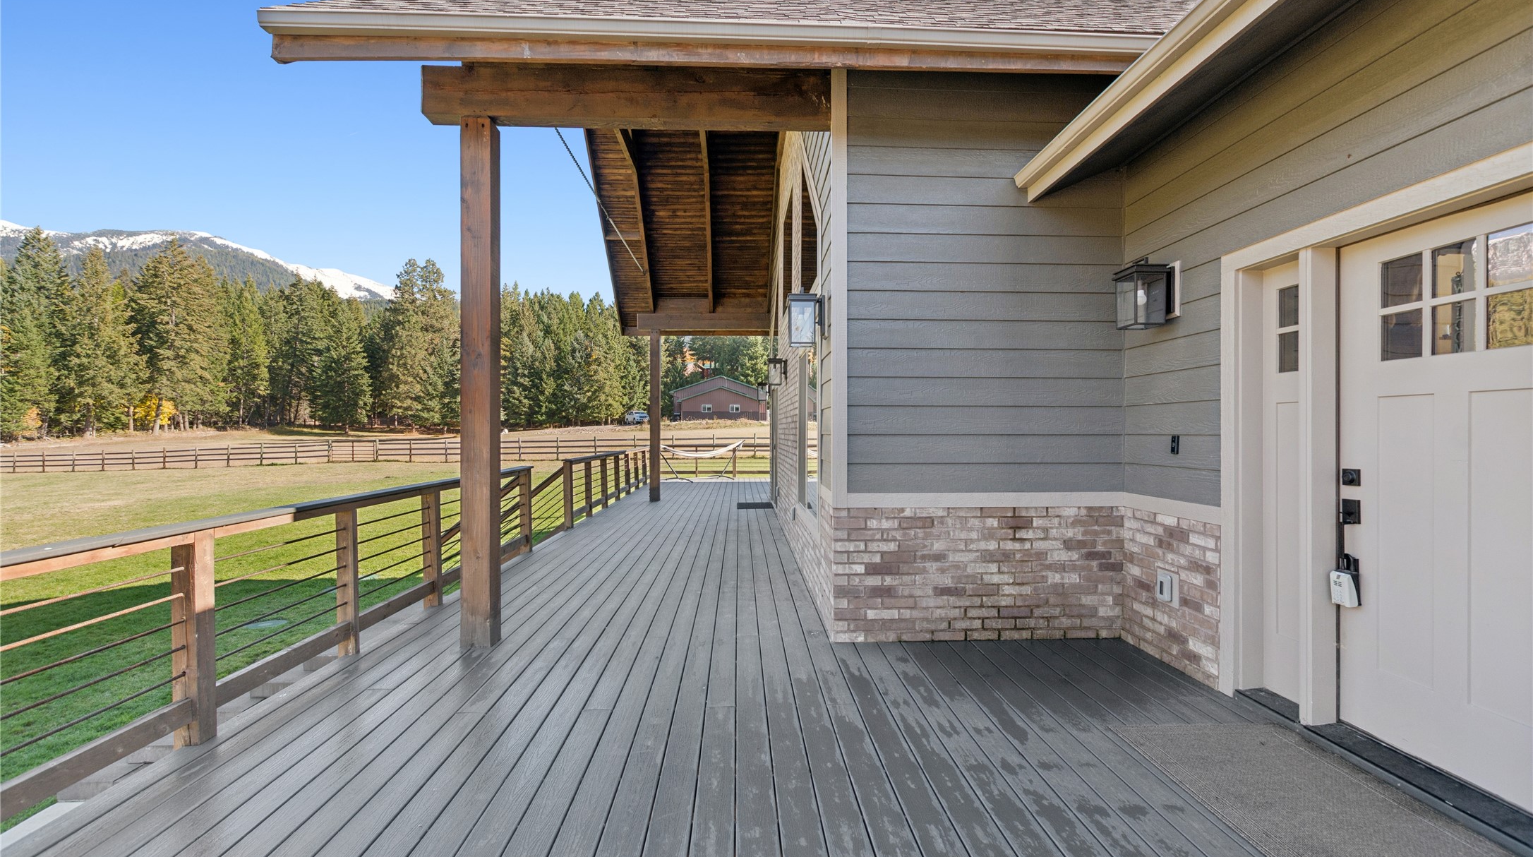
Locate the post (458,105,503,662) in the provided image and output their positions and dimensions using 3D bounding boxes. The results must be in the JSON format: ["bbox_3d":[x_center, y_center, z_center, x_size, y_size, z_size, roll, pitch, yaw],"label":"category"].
[{"bbox_3d":[-1.733,-0.276,3.884,0.180,3.155,0.177,0,0,-3],"label":"post"}]

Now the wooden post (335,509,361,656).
[{"bbox_3d":[-2.401,0.886,3.689,0.087,0.830,0.088,0,0,-3],"label":"wooden post"}]

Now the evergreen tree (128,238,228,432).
[{"bbox_3d":[-65.368,-10.455,71.000,8.129,21.443,8.129,0,0,0],"label":"evergreen tree"}]

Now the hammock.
[{"bbox_3d":[-1.700,0.830,16.850,2.750,1.060,1.150,0,0,-37],"label":"hammock"}]

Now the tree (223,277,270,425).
[{"bbox_3d":[-65.104,-9.679,80.000,4.538,18.458,4.538,0,0,0],"label":"tree"}]

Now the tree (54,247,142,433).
[{"bbox_3d":[-73.111,-9.585,70.000,6.445,20.484,6.445,0,0,0],"label":"tree"}]

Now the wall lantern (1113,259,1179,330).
[{"bbox_3d":[2.120,-0.755,3.540,0.250,0.380,0.195,0,0,-3],"label":"wall lantern"}]

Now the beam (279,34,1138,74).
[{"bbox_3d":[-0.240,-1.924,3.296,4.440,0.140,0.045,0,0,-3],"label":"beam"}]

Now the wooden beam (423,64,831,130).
[{"bbox_3d":[-0.820,-1.999,3.888,2.419,0.309,0.140,0,0,-3],"label":"wooden beam"}]

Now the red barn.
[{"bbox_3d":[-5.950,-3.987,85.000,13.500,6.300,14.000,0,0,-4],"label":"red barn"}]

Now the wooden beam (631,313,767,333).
[{"bbox_3d":[-1.175,-1.967,12.040,2.455,0.295,0.140,0,0,-3],"label":"wooden beam"}]

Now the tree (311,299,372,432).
[{"bbox_3d":[-46.597,-6.828,70.000,6.694,14.706,6.694,0,0,-3],"label":"tree"}]

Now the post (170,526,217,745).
[{"bbox_3d":[-2.386,0.872,2.672,0.094,0.885,0.092,0,0,-3],"label":"post"}]

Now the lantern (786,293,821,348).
[{"bbox_3d":[0.264,-0.716,4.175,0.250,0.353,0.190,0,0,-3],"label":"lantern"}]

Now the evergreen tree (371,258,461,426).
[{"bbox_3d":[-40.587,-9.925,74.000,8.760,19.572,8.760,0,0,0],"label":"evergreen tree"}]

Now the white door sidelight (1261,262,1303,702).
[{"bbox_3d":[2.433,0.246,2.922,0.050,2.010,0.325,0,0,-3],"label":"white door sidelight"}]

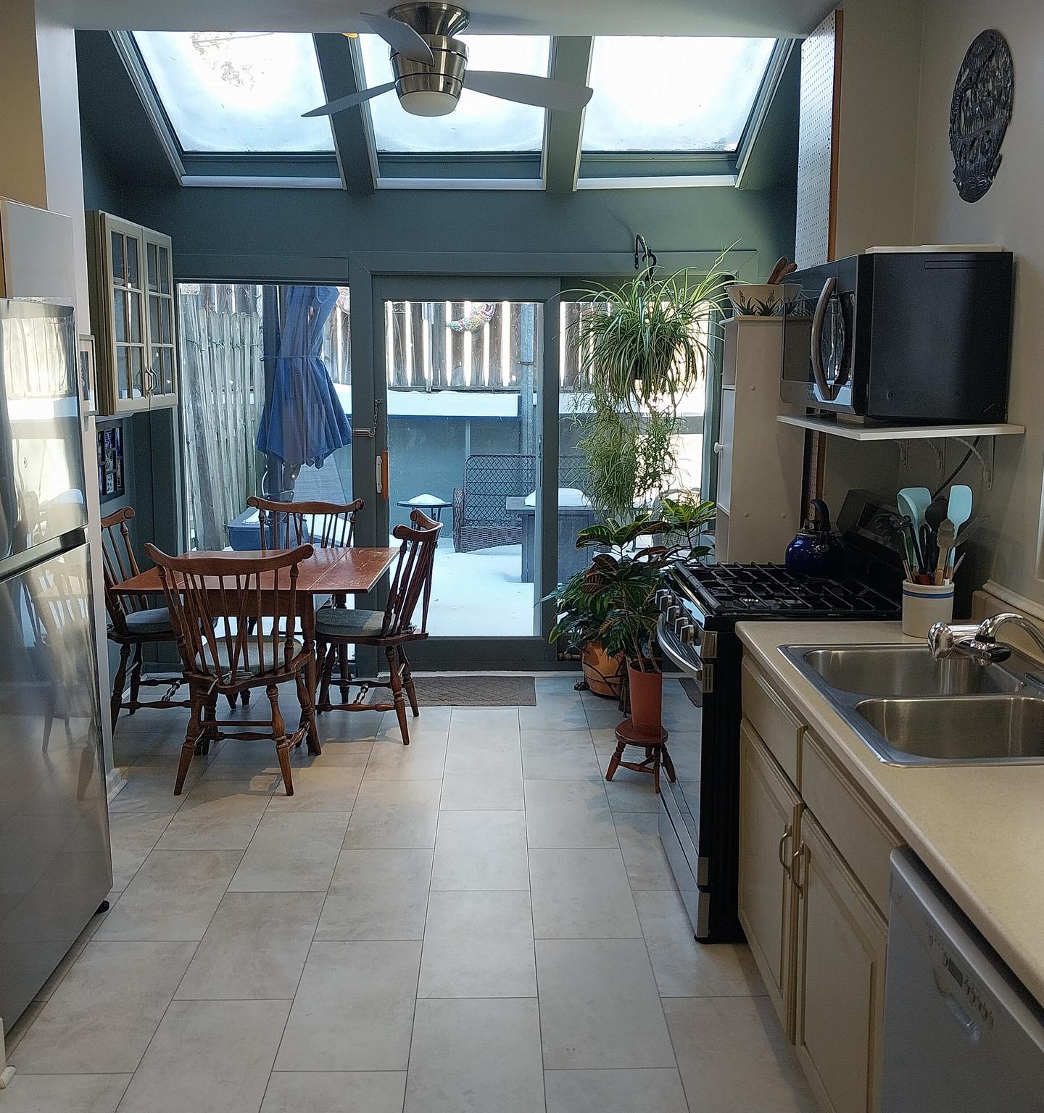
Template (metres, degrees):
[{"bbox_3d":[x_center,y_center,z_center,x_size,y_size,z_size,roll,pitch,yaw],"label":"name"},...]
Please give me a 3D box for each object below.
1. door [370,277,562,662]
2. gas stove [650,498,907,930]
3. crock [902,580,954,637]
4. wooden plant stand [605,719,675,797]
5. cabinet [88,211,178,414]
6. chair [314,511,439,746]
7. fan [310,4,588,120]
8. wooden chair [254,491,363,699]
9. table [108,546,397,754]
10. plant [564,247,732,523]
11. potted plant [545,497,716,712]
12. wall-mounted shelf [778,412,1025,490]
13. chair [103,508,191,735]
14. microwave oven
[{"bbox_3d":[-0.285,-0.416,5.683,0.966,1.966,0.052,0,11,-1],"label":"door"},{"bbox_3d":[0.799,0.428,3.386,0.735,1.180,0.755,0,10,-1],"label":"gas stove"},{"bbox_3d":[1.055,0.133,2.893,0.136,0.138,0.136,0,10,-1],"label":"crock"},{"bbox_3d":[0.473,0.779,4.356,0.255,0.218,0.244,0,11,-1],"label":"wooden plant stand"},{"bbox_3d":[-1.710,-0.985,4.596,0.320,0.750,0.920,0,10,-1],"label":"cabinet"},{"bbox_3d":[-0.625,0.290,4.734,0.570,0.945,0.550,1,10,3],"label":"chair"},{"bbox_3d":[-0.254,-1.524,3.437,1.030,0.300,1.030,0,10,-1],"label":"fan"},{"bbox_3d":[-0.995,0.225,5.075,0.560,0.945,0.570,1,10,2],"label":"wooden chair"},{"bbox_3d":[-1.048,0.410,4.663,0.965,0.732,0.880,0,10,-1],"label":"table"},{"bbox_3d":[0.610,-0.791,5.291,0.764,1.258,0.572,0,11,-1],"label":"plant"},{"bbox_3d":[0.450,0.247,4.967,0.680,0.960,0.660,0,10,-1],"label":"potted plant"},{"bbox_3d":[1.020,-0.300,3.112,0.406,0.180,0.749,0,11,-1],"label":"wall-mounted shelf"},{"bbox_3d":[-1.578,0.285,4.726,0.570,0.945,0.550,-1,10,-5],"label":"chair"},{"bbox_3d":[0.997,-0.607,3.102,0.390,0.416,0.718,0,11,-1],"label":"microwave oven"}]

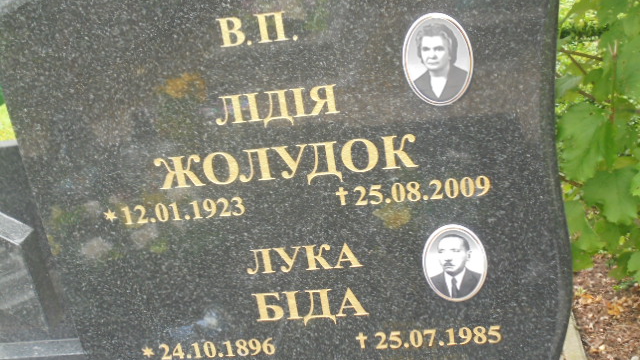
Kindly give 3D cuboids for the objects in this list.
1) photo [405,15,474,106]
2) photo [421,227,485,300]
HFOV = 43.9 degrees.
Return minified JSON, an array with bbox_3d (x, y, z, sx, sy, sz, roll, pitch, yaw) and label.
[{"bbox_3d":[0.148,-0.150,1.000,0.090,0.120,0.012,-5,20,9],"label":"photo"},{"bbox_3d":[0.186,0.116,1.100,0.090,0.120,0.012,-5,20,9],"label":"photo"}]

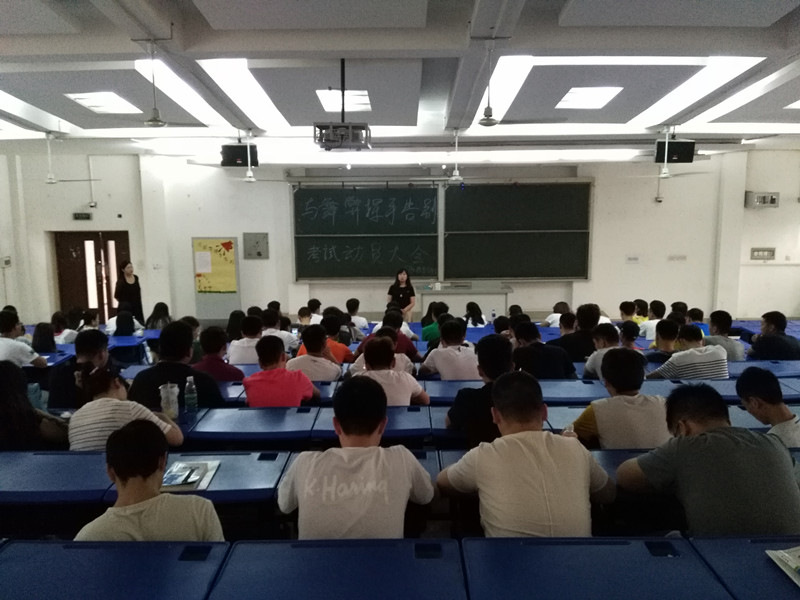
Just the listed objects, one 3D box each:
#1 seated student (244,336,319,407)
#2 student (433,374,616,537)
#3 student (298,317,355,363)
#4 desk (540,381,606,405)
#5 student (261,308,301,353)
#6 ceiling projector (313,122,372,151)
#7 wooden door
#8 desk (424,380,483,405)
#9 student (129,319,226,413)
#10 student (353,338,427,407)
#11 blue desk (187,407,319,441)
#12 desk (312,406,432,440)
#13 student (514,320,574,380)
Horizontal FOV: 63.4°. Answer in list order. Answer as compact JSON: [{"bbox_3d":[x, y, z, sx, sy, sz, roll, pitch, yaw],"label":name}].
[{"bbox_3d":[-0.723,0.795,4.031,0.510,1.170,0.680,0,8,0],"label":"seated student"},{"bbox_3d":[0.418,0.820,2.197,0.590,1.200,0.680,0,8,0],"label":"student"},{"bbox_3d":[-0.649,0.729,5.793,0.508,1.216,0.720,0,7,0],"label":"student"},{"bbox_3d":[1.070,0.950,4.309,0.600,0.750,0.390,0,8,0],"label":"desk"},{"bbox_3d":[-1.272,0.695,6.700,0.528,1.249,0.720,0,7,0],"label":"student"},{"bbox_3d":[-0.516,-1.468,5.811,0.520,0.250,0.420,0,8,0],"label":"ceiling projector"},{"bbox_3d":[-5.928,-0.285,12.614,1.413,2.100,0.090,0,8,0],"label":"wooden door"},{"bbox_3d":[0.460,0.926,4.249,0.580,0.730,0.380,0,8,0],"label":"desk"},{"bbox_3d":[-1.264,0.739,3.970,0.541,1.302,0.750,0,7,0],"label":"student"},{"bbox_3d":[-0.049,0.795,3.980,0.458,1.166,0.720,0,7,0],"label":"student"},{"bbox_3d":[-0.722,0.979,3.363,0.595,0.760,0.351,0,7,0],"label":"blue desk"},{"bbox_3d":[-0.128,0.953,3.274,0.580,0.730,0.380,0,8,0],"label":"desk"},{"bbox_3d":[0.952,0.738,4.786,0.561,1.228,0.720,-1,8,-1],"label":"student"}]

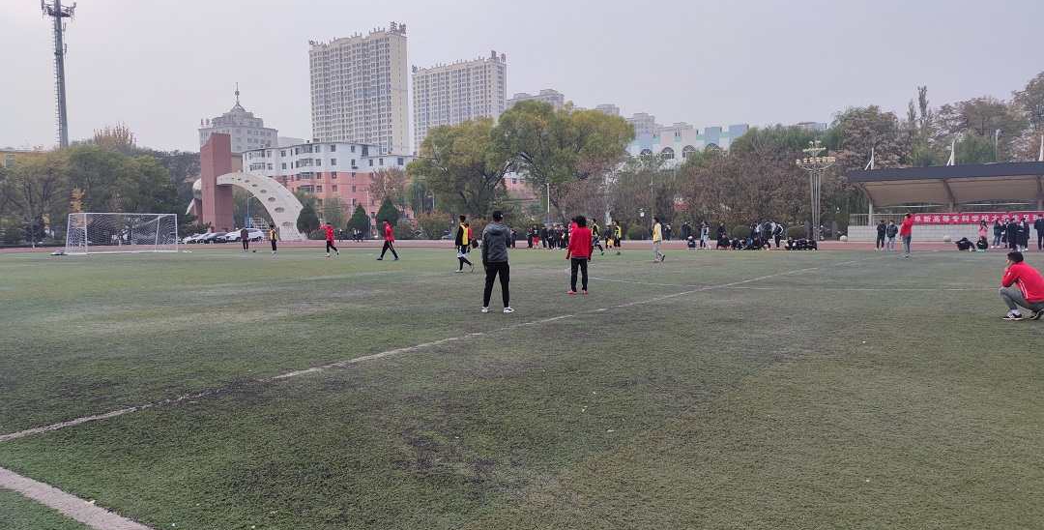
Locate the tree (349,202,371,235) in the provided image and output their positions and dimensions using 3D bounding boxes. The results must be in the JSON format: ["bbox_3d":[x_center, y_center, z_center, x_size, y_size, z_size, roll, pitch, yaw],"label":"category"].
[{"bbox_3d":[-22.245,-6.016,99.000,3.110,5.160,3.110,-1,3,0],"label":"tree"}]

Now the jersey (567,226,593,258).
[{"bbox_3d":[1.297,-0.480,15.999,0.570,0.705,0.320,-1,3,-5],"label":"jersey"}]

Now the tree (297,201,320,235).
[{"bbox_3d":[-29.219,-6.148,99.000,3.170,5.290,3.170,-1,3,0],"label":"tree"}]

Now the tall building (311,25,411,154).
[{"bbox_3d":[-84.952,-67.786,379.096,60.000,98.566,13.500,1,4,34],"label":"tall building"}]

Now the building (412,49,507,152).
[{"bbox_3d":[-37.918,-72.256,440.984,60.000,99.097,13.500,1,4,34],"label":"building"}]

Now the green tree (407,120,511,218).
[{"bbox_3d":[-8.355,-11.594,97.000,14.250,16.320,14.250,-1,3,0],"label":"green tree"}]

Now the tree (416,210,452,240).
[{"bbox_3d":[-8.994,-3.999,73.884,3.900,3.046,3.600,-1,3,0],"label":"tree"}]

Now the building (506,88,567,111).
[{"bbox_3d":[7.779,-67.678,466.000,36.000,89.300,16.500,1,3,31],"label":"building"}]

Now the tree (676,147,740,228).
[{"bbox_3d":[15.628,-5.940,60.776,5.500,7.626,5.300,-1,3,0],"label":"tree"}]

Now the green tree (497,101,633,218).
[{"bbox_3d":[4.637,-9.999,76.564,13.500,14.303,13.000,-1,3,0],"label":"green tree"}]

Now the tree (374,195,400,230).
[{"bbox_3d":[-18.510,-6.412,99.000,3.570,5.950,3.570,-1,3,0],"label":"tree"}]

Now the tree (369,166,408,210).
[{"bbox_3d":[-17.810,-8.477,97.663,5.200,9.596,5.000,-1,3,0],"label":"tree"}]

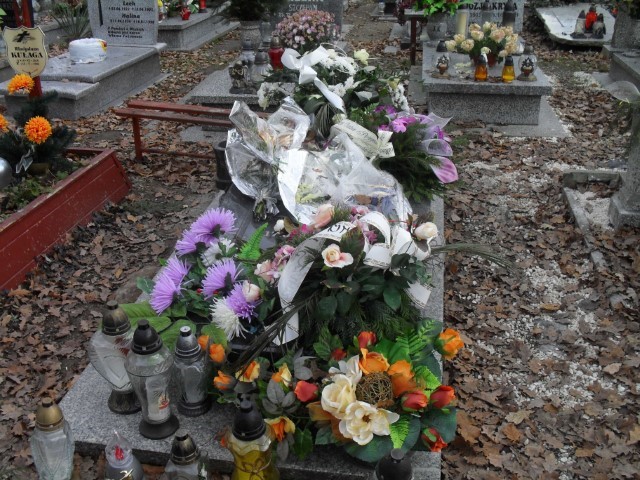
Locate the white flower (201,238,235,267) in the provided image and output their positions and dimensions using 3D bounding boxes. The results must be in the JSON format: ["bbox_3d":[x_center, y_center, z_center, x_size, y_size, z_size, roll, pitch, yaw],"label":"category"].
[{"bbox_3d":[-0.372,0.045,2.350,0.112,0.075,0.095,4,27,9],"label":"white flower"}]

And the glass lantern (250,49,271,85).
[{"bbox_3d":[-0.438,-1.291,4.791,0.123,0.219,0.123,4,27,9],"label":"glass lantern"}]

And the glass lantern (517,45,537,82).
[{"bbox_3d":[1.538,-1.305,4.742,0.135,0.234,0.135,4,27,9],"label":"glass lantern"}]

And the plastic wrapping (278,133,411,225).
[{"bbox_3d":[0.111,-0.278,2.920,0.540,0.260,0.470,4,27,9],"label":"plastic wrapping"}]

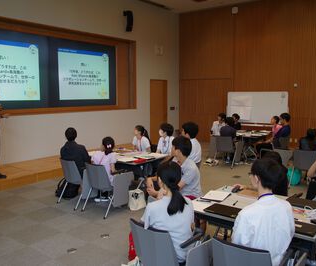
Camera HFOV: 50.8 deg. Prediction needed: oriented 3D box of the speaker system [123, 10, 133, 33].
[{"bbox_3d":[-0.866,-3.165,9.454,0.270,0.600,0.220,6,9,39],"label":"speaker system"}]

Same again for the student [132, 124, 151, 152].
[{"bbox_3d":[-0.340,0.439,6.300,0.420,1.130,0.720,6,9,39],"label":"student"}]

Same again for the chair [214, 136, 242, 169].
[{"bbox_3d":[1.804,0.436,8.442,0.600,0.770,0.630,5,9,37],"label":"chair"}]

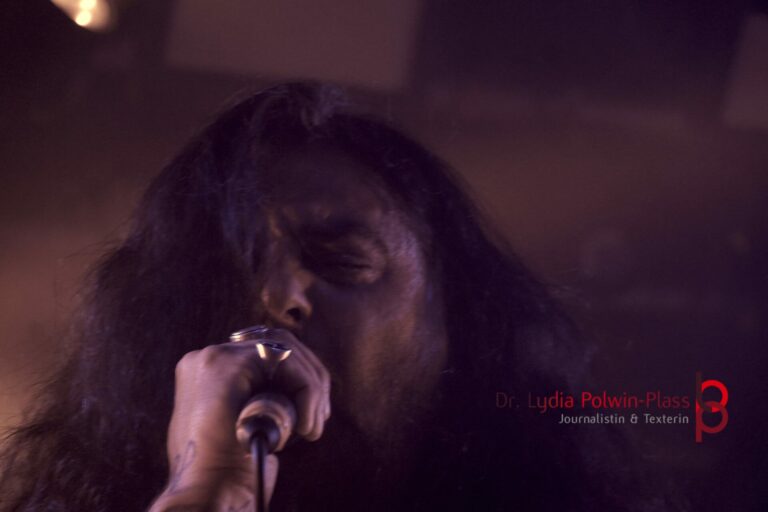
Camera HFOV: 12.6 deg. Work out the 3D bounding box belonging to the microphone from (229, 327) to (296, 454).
[{"bbox_3d":[-0.059,0.071,1.940,0.050,0.050,0.167,0,14,4],"label":"microphone"}]

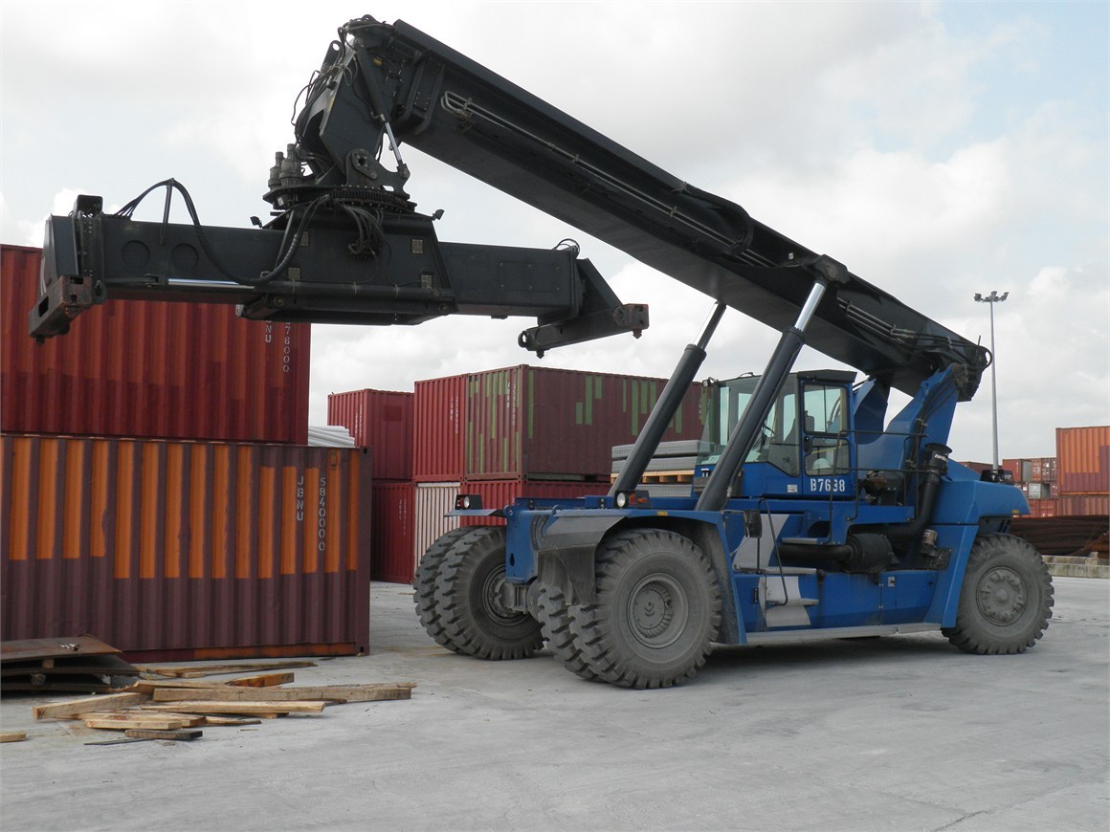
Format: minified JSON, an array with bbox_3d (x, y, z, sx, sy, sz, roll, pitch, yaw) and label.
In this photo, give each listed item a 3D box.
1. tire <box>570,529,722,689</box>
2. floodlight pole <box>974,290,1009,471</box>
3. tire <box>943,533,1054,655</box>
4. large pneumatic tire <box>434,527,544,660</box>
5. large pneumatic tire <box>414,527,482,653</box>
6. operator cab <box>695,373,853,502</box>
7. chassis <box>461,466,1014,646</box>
[{"bbox_3d":[0.942,1.981,13.566,1.634,1.594,0.512,3,-5,-31],"label":"tire"},{"bbox_3d":[38.534,0.035,115.392,2.930,22.400,2.637,-1,-5,18],"label":"floodlight pole"},{"bbox_3d":[5.636,2.301,16.974,1.634,1.594,0.512,2,-5,-18],"label":"tire"},{"bbox_3d":[-0.654,2.170,16.164,1.634,1.594,0.512,3,-5,-31],"label":"large pneumatic tire"},{"bbox_3d":[-0.989,2.210,16.709,1.634,1.594,0.512,3,-5,-31],"label":"large pneumatic tire"},{"bbox_3d":[2.734,0.276,16.965,1.580,1.630,1.640,3,-5,-31],"label":"operator cab"},{"bbox_3d":[2.488,1.727,16.708,7.120,1.870,4.000,3,-5,-31],"label":"chassis"}]

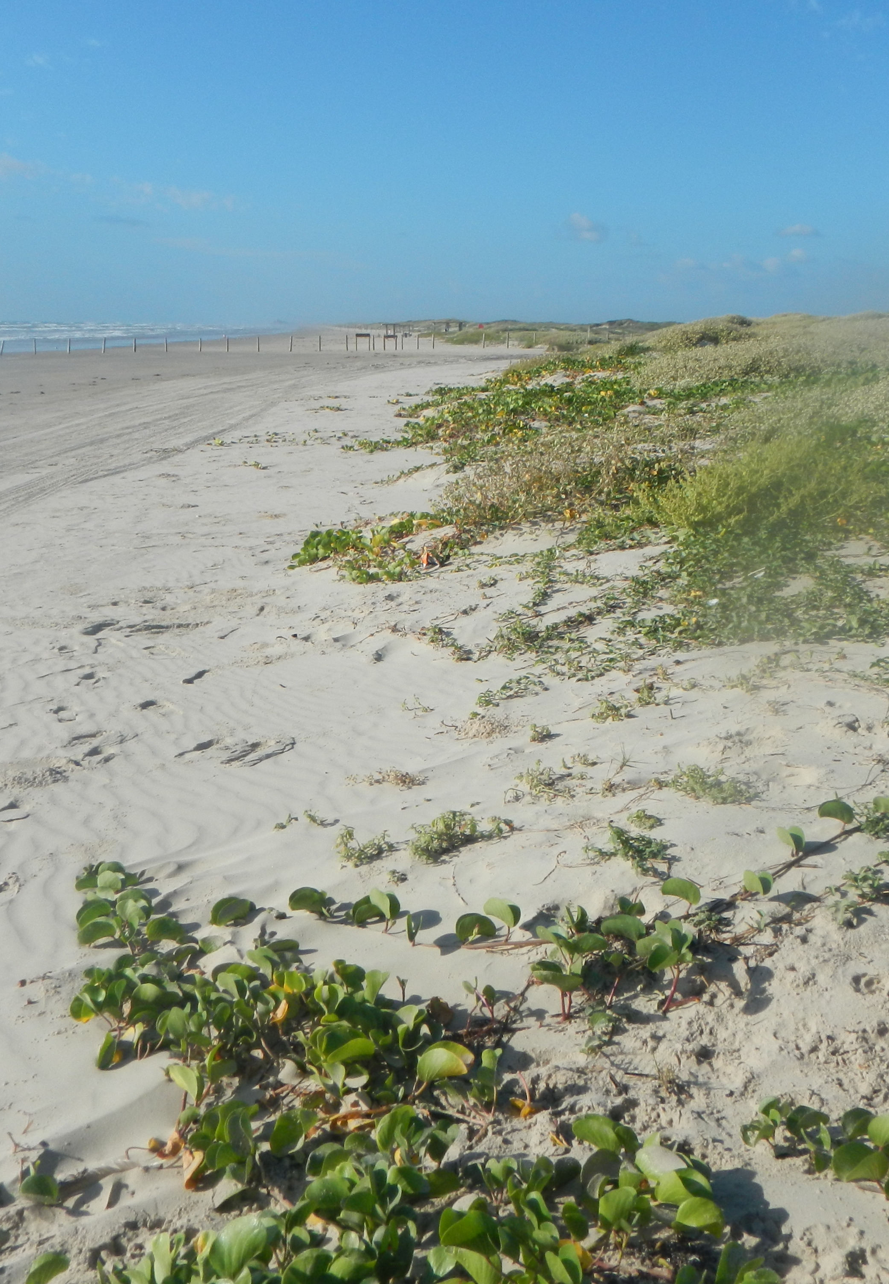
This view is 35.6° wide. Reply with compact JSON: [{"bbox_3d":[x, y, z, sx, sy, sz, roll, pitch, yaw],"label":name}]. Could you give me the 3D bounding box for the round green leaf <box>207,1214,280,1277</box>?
[{"bbox_3d":[-0.291,0.873,2.002,0.098,0.086,0.052,-2,13,-9],"label":"round green leaf"}]

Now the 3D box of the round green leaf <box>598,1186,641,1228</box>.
[{"bbox_3d":[0.262,0.850,2.080,0.064,0.051,0.035,2,13,8],"label":"round green leaf"}]

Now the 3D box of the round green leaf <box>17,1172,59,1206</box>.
[{"bbox_3d":[-0.681,0.919,2.324,0.070,0.052,0.036,-4,14,-18],"label":"round green leaf"}]

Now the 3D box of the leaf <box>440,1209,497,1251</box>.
[{"bbox_3d":[0.036,0.887,2.088,0.084,0.053,0.042,1,13,1],"label":"leaf"}]

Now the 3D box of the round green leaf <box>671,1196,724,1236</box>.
[{"bbox_3d":[0.382,0.866,2.088,0.081,0.037,0.052,3,13,12],"label":"round green leaf"}]

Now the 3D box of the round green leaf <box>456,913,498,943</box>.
[{"bbox_3d":[0.077,0.681,3.304,0.096,0.065,0.039,1,13,2],"label":"round green leaf"}]

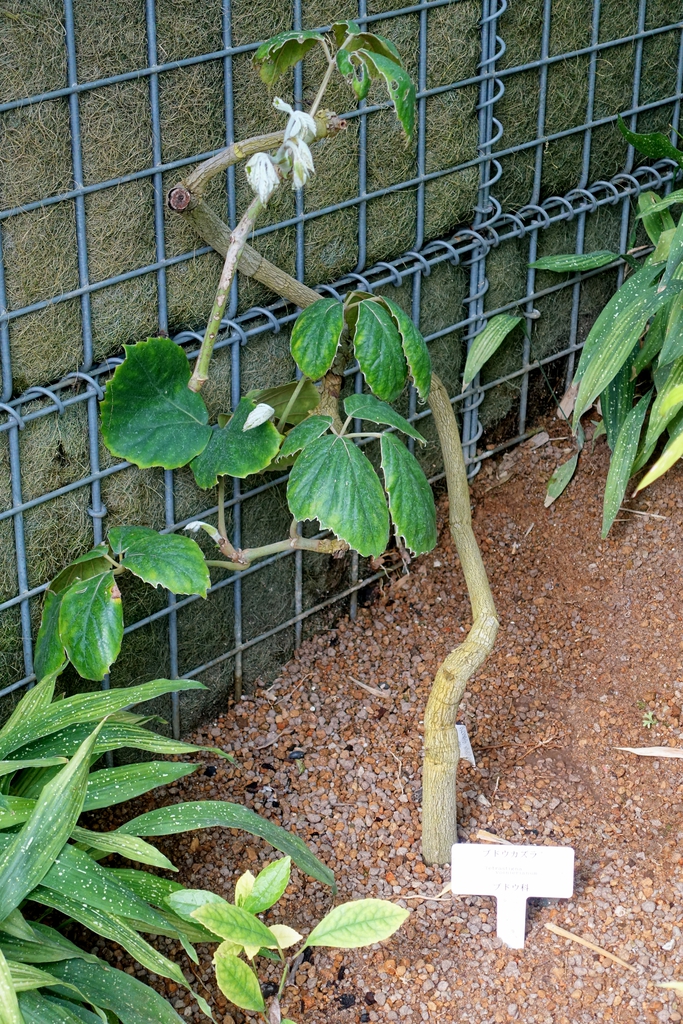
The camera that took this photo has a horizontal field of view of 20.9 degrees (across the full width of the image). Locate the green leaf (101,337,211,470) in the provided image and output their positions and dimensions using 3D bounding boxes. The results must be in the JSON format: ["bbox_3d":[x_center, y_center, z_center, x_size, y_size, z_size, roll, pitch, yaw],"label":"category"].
[{"bbox_3d":[-0.158,-0.090,1.550,0.108,0.095,0.028,37,0,25],"label":"green leaf"}]

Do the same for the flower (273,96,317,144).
[{"bbox_3d":[-0.042,-0.351,1.660,0.038,0.042,0.030,0,28,0],"label":"flower"}]

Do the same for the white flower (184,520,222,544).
[{"bbox_3d":[-0.135,0.020,1.810,0.036,0.021,0.018,0,28,0],"label":"white flower"}]

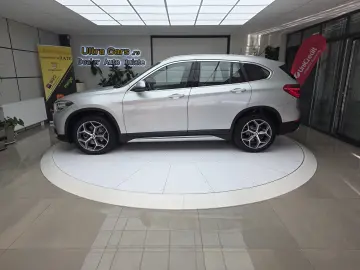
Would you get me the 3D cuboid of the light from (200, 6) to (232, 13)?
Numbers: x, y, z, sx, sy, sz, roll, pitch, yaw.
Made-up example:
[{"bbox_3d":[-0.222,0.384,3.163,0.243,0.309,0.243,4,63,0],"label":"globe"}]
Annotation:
[{"bbox_3d":[0.657,-2.369,4.515,0.590,0.050,0.590,0,15,0],"label":"light"}]

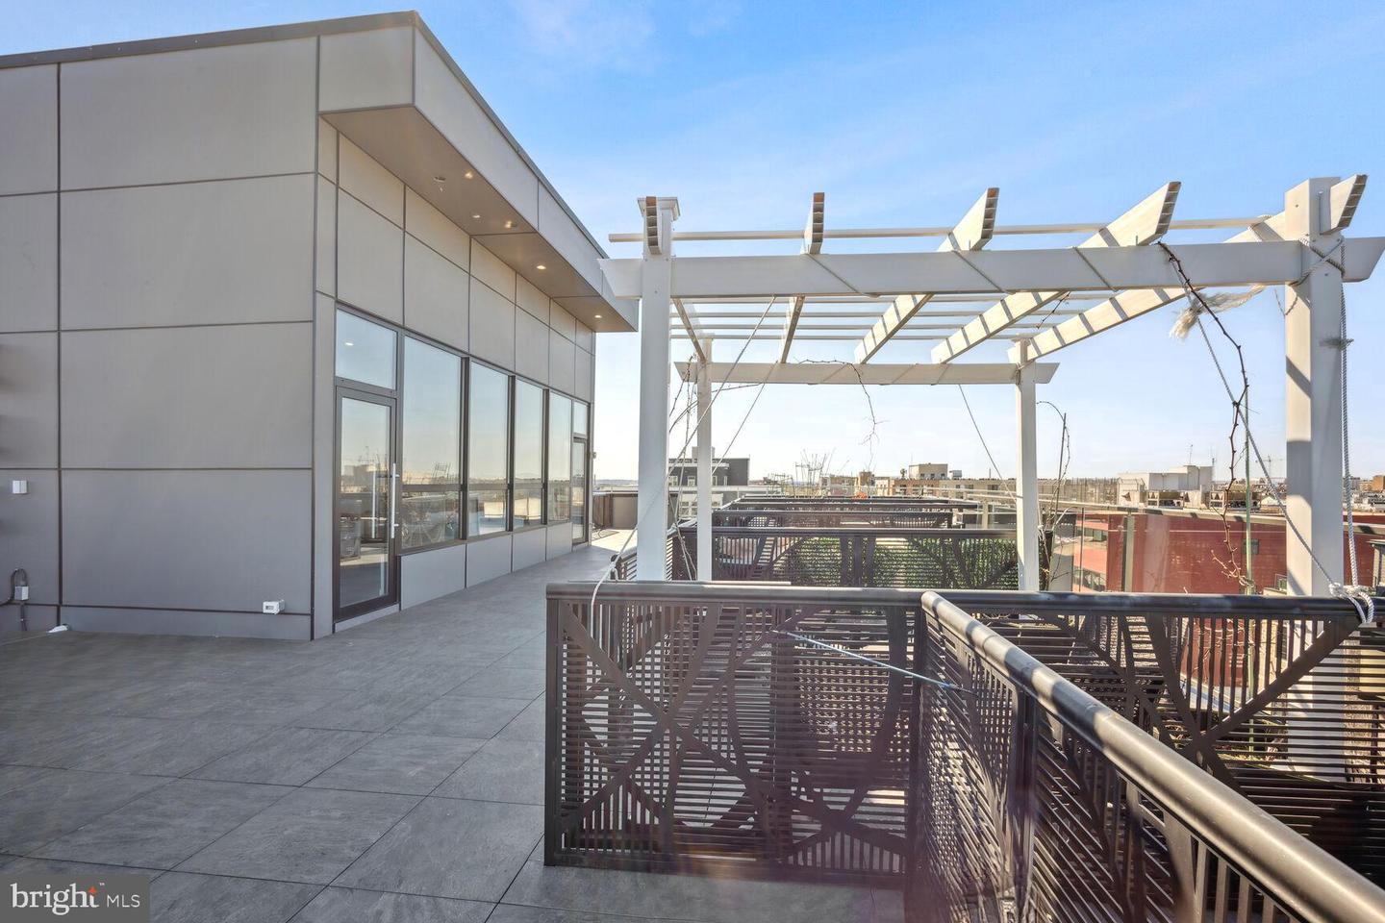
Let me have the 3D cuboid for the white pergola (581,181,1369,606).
[{"bbox_3d":[1.480,0.145,4.246,3.637,2.841,3.405,0,-2,7],"label":"white pergola"}]

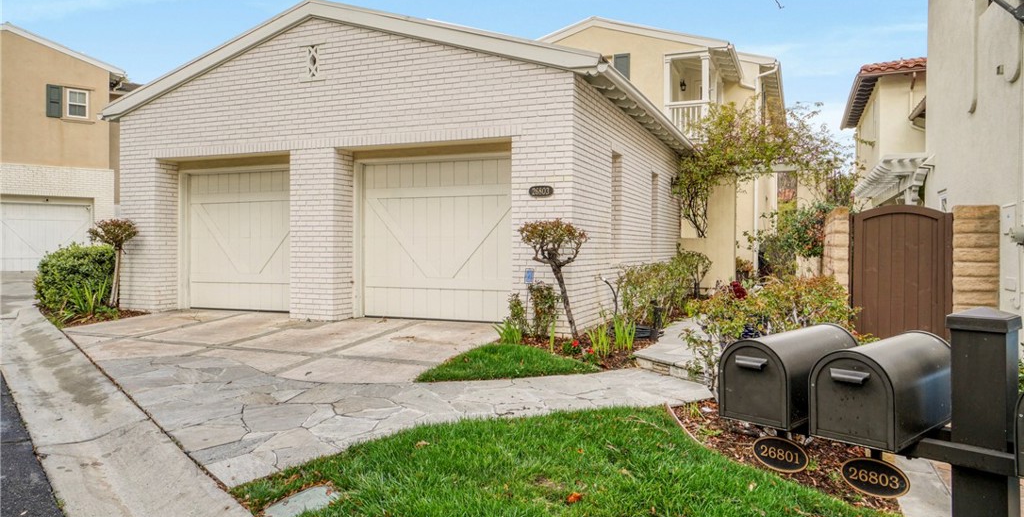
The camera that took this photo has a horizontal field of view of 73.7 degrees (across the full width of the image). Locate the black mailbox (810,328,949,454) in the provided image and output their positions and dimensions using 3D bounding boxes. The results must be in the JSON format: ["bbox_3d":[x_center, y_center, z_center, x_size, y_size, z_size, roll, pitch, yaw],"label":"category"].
[{"bbox_3d":[0.977,0.323,1.773,0.518,0.220,0.193,-1,1,-43],"label":"black mailbox"}]

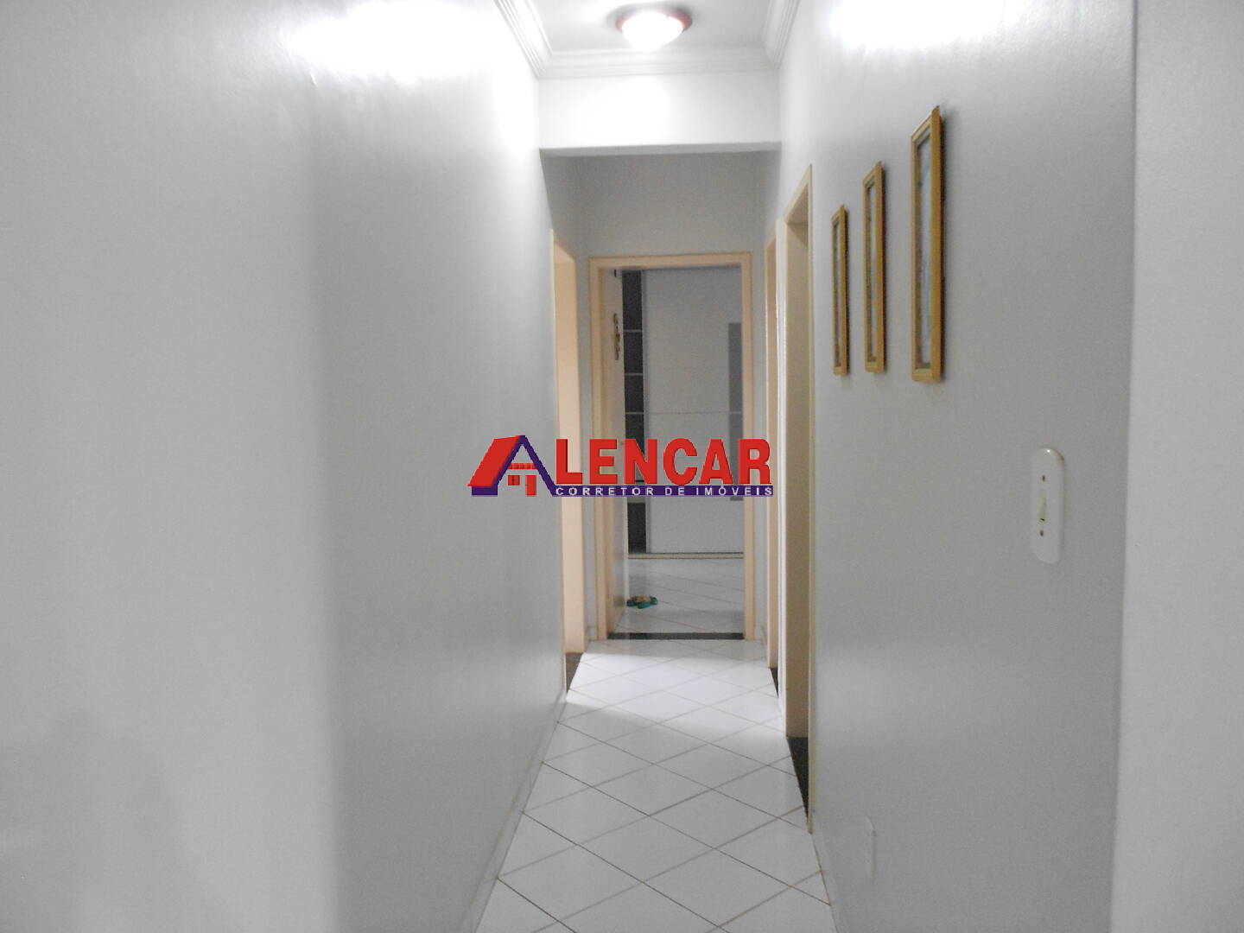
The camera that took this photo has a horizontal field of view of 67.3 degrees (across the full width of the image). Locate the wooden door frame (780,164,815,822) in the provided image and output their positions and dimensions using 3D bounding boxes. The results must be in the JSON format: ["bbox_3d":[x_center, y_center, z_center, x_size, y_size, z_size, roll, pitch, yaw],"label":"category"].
[{"bbox_3d":[0.694,0.106,3.377,0.130,2.110,0.900,-1,5,5],"label":"wooden door frame"}]

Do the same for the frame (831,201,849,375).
[{"bbox_3d":[0.526,-0.417,2.264,0.018,0.389,0.140,-1,5,5],"label":"frame"}]

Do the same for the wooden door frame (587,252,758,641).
[{"bbox_3d":[0.286,-0.084,5.254,0.900,2.141,0.140,-1,5,4],"label":"wooden door frame"}]

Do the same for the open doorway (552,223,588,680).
[{"bbox_3d":[-0.315,-0.022,4.644,0.140,2.141,0.818,-1,5,4],"label":"open doorway"}]

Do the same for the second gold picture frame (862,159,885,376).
[{"bbox_3d":[0.489,-0.378,1.818,0.018,0.385,0.140,-1,5,5],"label":"second gold picture frame"}]

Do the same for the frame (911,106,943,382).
[{"bbox_3d":[0.454,-0.320,1.397,0.018,0.383,0.140,-1,5,5],"label":"frame"}]

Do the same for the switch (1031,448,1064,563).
[{"bbox_3d":[0.423,0.040,0.929,0.011,0.116,0.067,-1,5,5],"label":"switch"}]

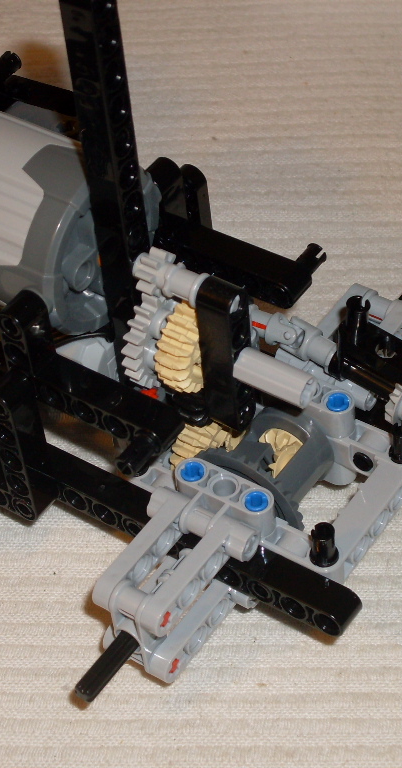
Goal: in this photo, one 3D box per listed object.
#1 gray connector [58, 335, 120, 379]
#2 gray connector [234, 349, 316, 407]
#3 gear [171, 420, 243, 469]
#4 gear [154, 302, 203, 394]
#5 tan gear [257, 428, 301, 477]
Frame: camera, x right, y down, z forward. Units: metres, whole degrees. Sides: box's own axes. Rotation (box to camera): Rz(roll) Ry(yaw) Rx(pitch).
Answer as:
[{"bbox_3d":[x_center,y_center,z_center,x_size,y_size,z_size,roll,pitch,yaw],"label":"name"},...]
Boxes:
[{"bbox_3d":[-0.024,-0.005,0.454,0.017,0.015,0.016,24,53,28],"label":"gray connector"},{"bbox_3d":[0.015,-0.001,0.428,0.016,0.007,0.007,24,53,28],"label":"gray connector"},{"bbox_3d":[0.003,0.014,0.460,0.008,0.022,0.022,24,53,28],"label":"gear"},{"bbox_3d":[0.000,-0.008,0.437,0.008,0.022,0.022,24,53,28],"label":"gear"},{"bbox_3d":[0.018,0.016,0.456,0.013,0.013,0.007,24,55,26],"label":"tan gear"}]

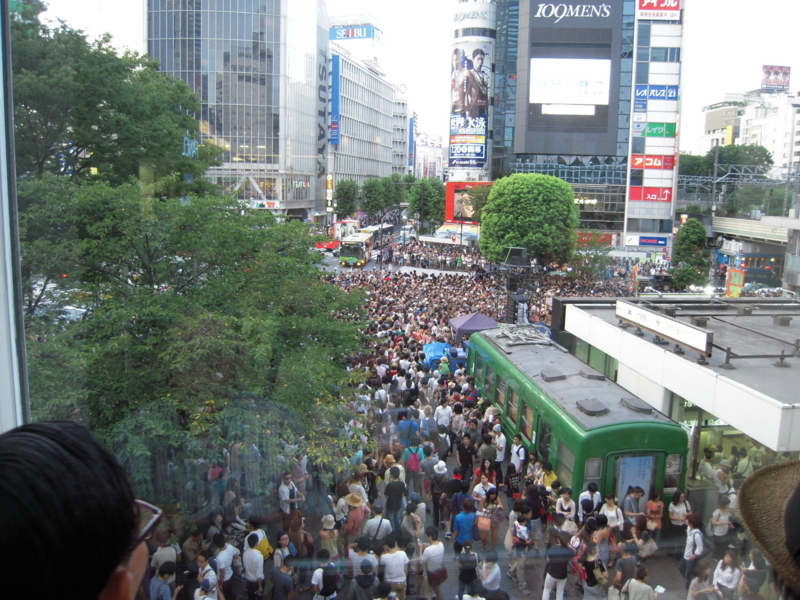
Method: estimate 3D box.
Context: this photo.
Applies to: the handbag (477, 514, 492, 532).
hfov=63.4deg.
[{"bbox_3d":[1.885,4.985,14.400,0.310,0.330,0.130,2,9,6],"label":"handbag"}]

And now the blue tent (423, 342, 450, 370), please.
[{"bbox_3d":[1.658,2.732,29.106,1.400,1.560,1.500,1,9,0],"label":"blue tent"}]

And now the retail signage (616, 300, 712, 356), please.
[{"bbox_3d":[7.420,0.690,18.600,0.200,0.620,4.750,0,9,-7],"label":"retail signage"}]

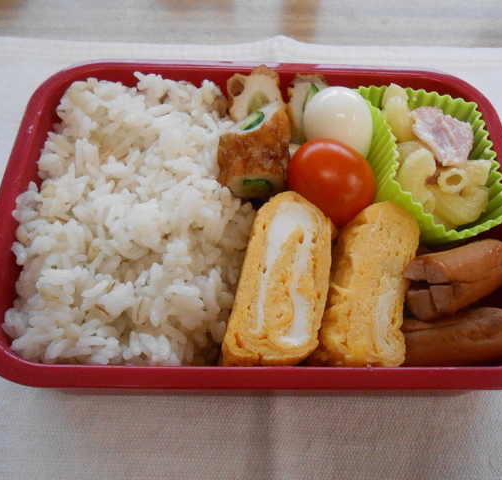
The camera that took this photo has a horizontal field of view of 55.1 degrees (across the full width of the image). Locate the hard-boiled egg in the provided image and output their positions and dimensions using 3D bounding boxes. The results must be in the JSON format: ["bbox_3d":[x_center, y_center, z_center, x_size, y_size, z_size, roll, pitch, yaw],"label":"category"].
[{"bbox_3d":[0.034,-0.046,0.191,0.028,0.032,0.028,1,60,-2],"label":"hard-boiled egg"}]

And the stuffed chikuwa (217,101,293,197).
[{"bbox_3d":[0.001,-0.034,0.182,0.025,0.025,0.037,3,72,0],"label":"stuffed chikuwa"}]

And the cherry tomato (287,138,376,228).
[{"bbox_3d":[0.029,-0.021,0.176,0.032,0.030,0.031,1,60,-2],"label":"cherry tomato"}]

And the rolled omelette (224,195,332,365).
[{"bbox_3d":[0.010,0.019,0.167,0.027,0.032,0.057,9,60,3],"label":"rolled omelette"}]

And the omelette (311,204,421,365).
[{"bbox_3d":[0.041,0.019,0.168,0.026,0.032,0.057,10,60,4],"label":"omelette"}]

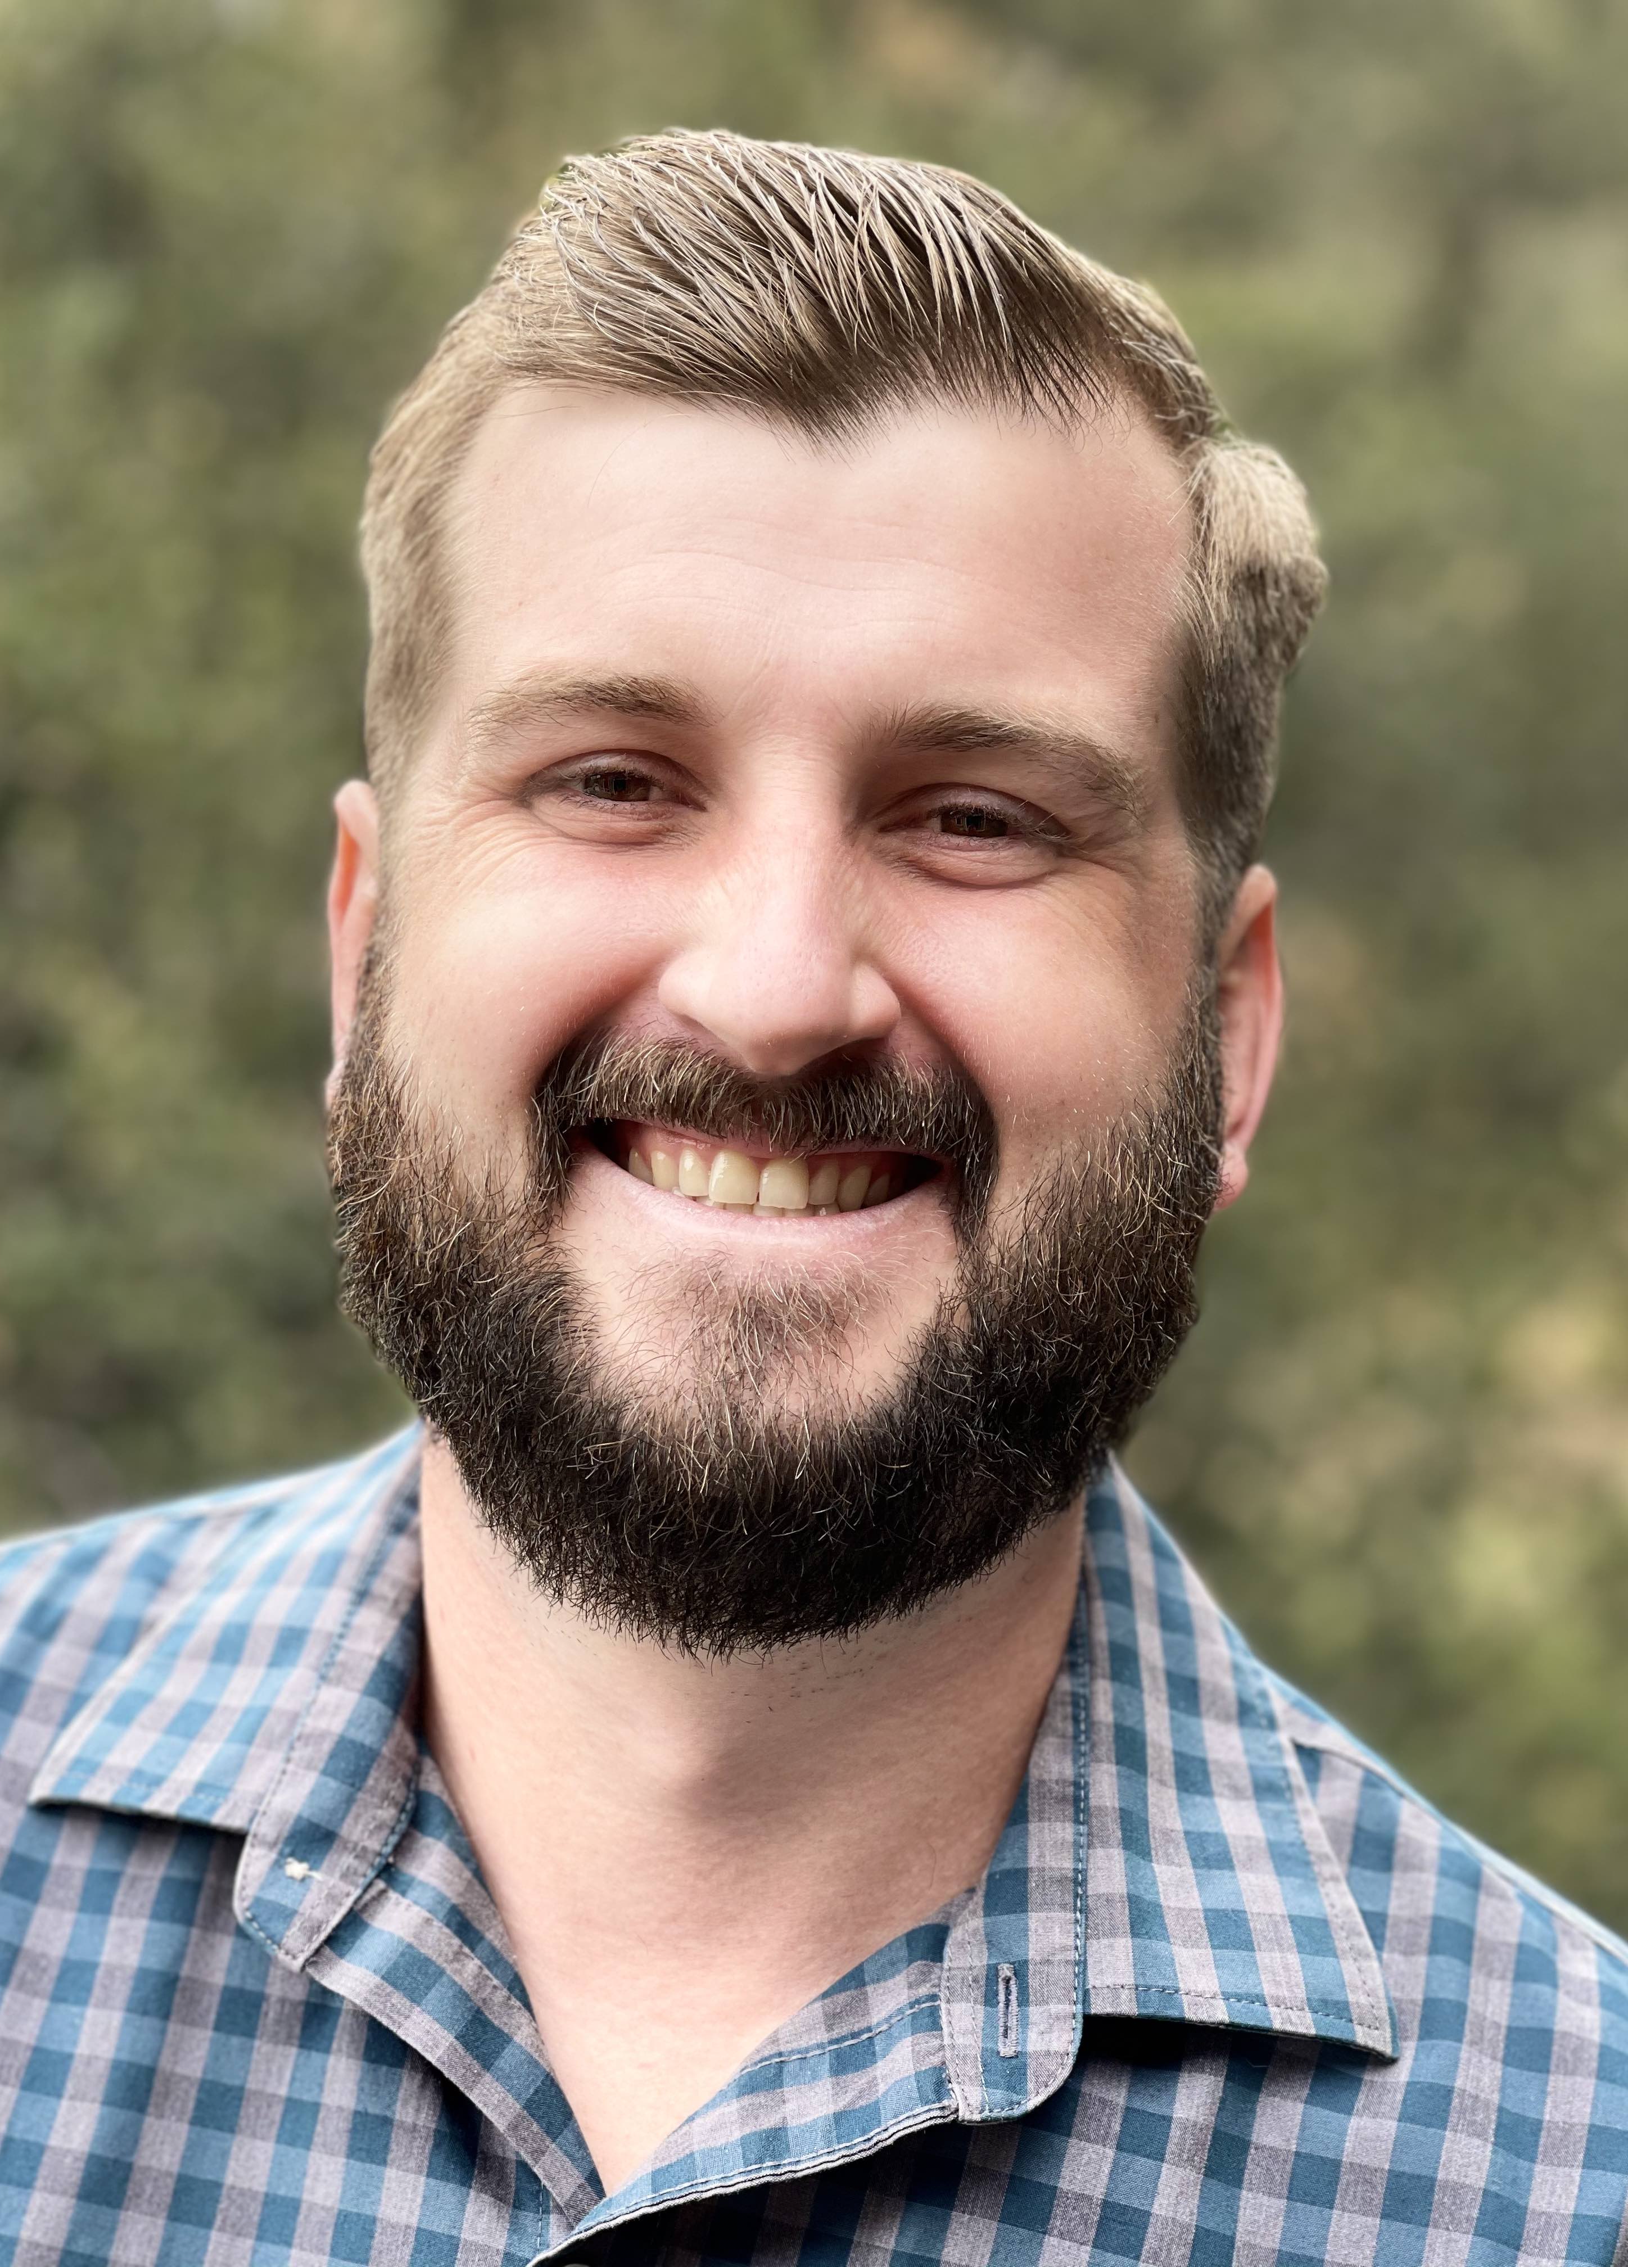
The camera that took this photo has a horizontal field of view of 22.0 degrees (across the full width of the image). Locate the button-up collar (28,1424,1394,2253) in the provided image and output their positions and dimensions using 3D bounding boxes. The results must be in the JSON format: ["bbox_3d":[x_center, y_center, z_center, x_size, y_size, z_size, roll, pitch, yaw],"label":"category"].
[{"bbox_3d":[-0.016,0.133,0.876,0.272,0.169,0.151,5,-2,2],"label":"button-up collar"}]

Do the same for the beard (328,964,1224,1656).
[{"bbox_3d":[-0.011,0.026,0.778,0.172,0.137,0.110,5,-3,0],"label":"beard"}]

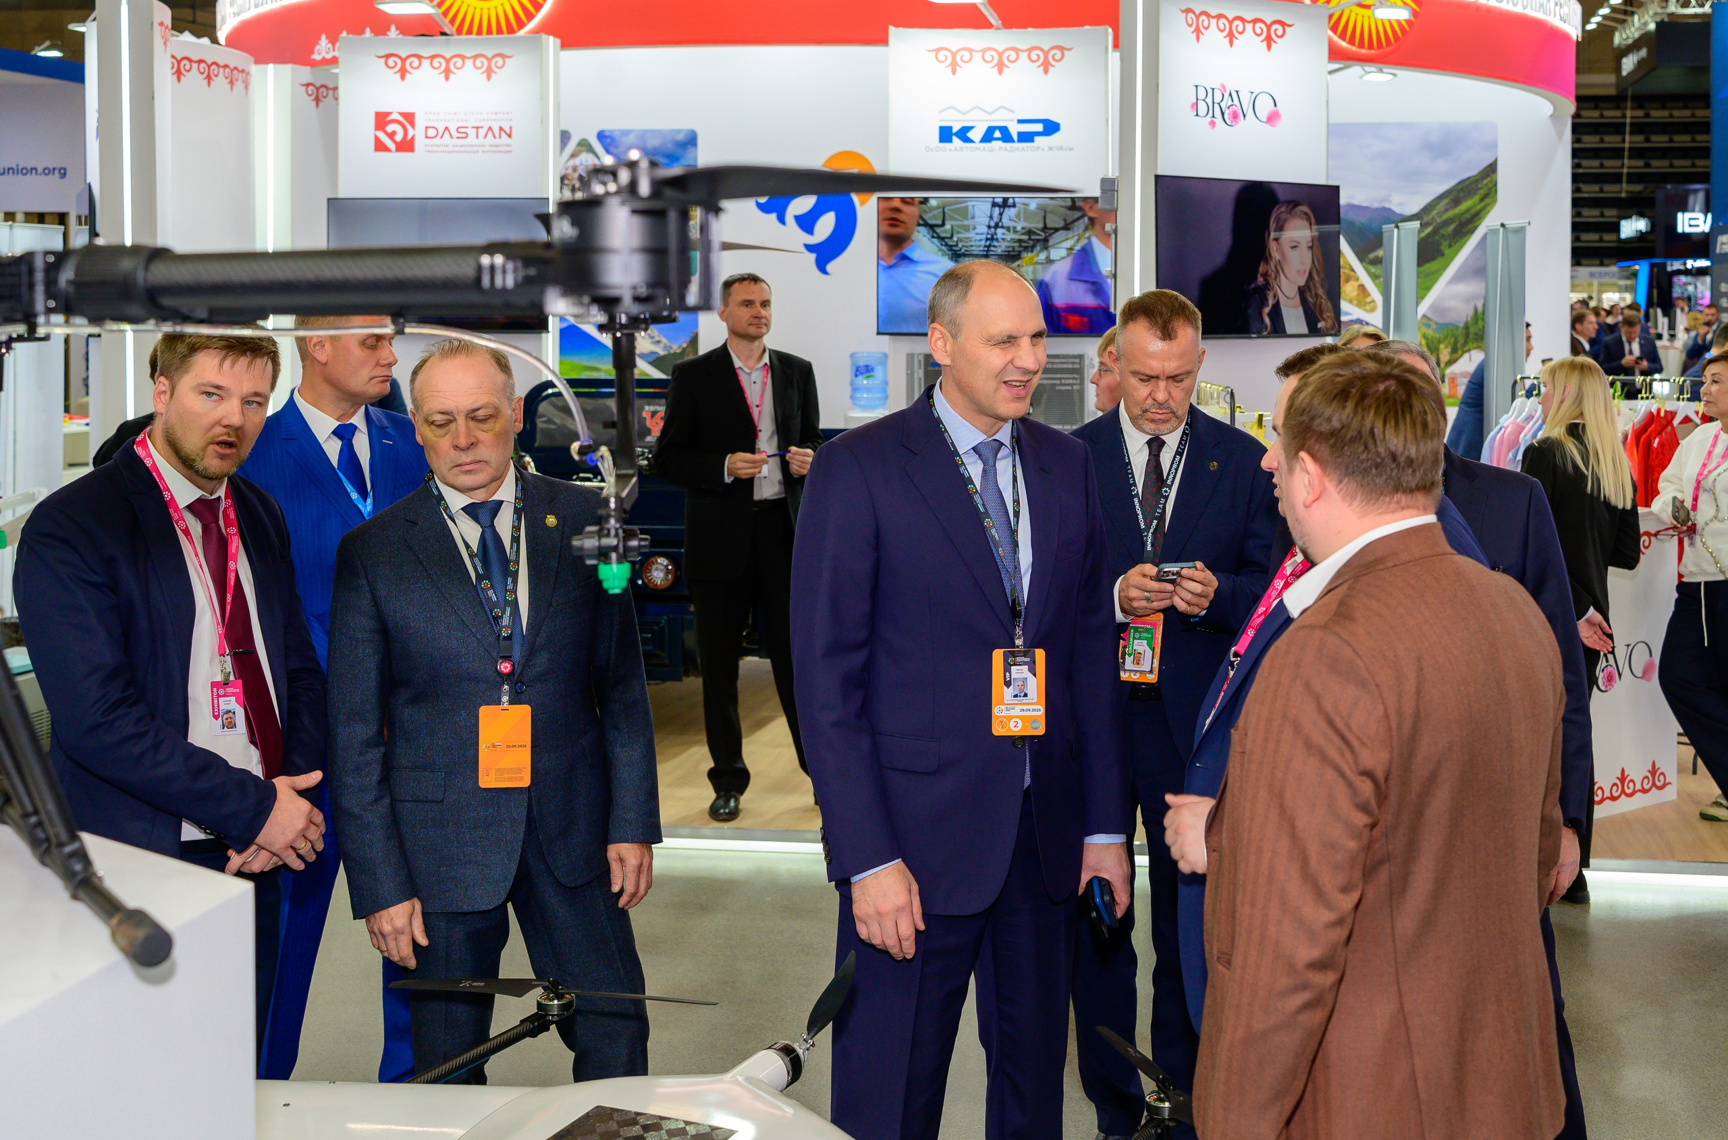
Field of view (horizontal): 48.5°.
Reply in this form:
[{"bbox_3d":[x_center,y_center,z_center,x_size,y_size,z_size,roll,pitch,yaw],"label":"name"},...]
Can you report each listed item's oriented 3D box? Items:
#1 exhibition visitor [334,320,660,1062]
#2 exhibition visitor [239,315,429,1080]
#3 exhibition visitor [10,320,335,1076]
[{"bbox_3d":[-0.649,0.466,3.374,0.560,1.730,0.360,-1,7,-13],"label":"exhibition visitor"},{"bbox_3d":[-1.129,0.282,4.120,0.530,1.790,0.360,-4,6,-40],"label":"exhibition visitor"},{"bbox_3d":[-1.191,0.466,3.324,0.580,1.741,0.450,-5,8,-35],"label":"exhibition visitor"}]

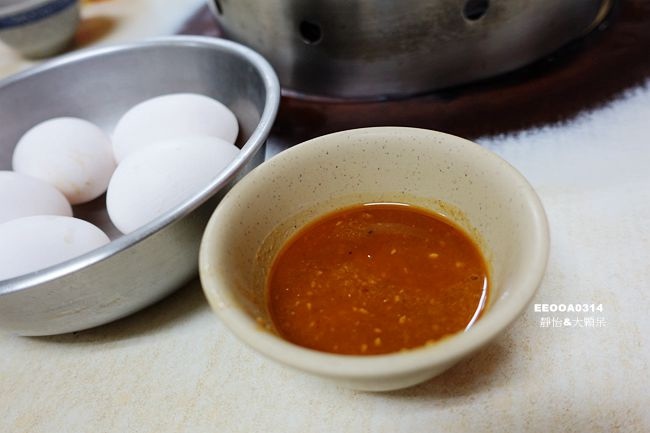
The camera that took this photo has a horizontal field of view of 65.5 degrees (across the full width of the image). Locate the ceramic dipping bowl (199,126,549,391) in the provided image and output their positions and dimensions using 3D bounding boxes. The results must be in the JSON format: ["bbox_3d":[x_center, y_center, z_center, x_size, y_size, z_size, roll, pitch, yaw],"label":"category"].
[{"bbox_3d":[0.017,0.021,0.175,0.105,0.053,0.105,-6,42,5],"label":"ceramic dipping bowl"}]

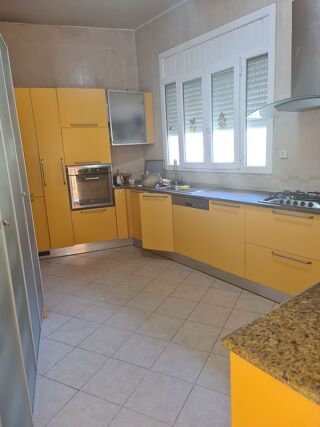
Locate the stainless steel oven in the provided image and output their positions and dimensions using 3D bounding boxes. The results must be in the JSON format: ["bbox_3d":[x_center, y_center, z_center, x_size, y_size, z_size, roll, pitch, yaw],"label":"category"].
[{"bbox_3d":[-1.006,-0.410,4.443,0.586,0.597,0.530,-7,13,-18],"label":"stainless steel oven"}]

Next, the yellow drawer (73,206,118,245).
[{"bbox_3d":[-0.977,0.114,4.543,0.597,0.446,0.500,-7,13,-18],"label":"yellow drawer"}]

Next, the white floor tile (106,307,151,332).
[{"bbox_3d":[-0.276,0.910,2.661,0.316,0.012,0.316,3,14,27],"label":"white floor tile"}]

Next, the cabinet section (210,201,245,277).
[{"bbox_3d":[0.878,0.193,3.190,0.560,0.707,0.453,-12,15,-36],"label":"cabinet section"}]

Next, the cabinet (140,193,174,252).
[{"bbox_3d":[0.134,0.064,4.005,0.460,0.700,0.560,8,17,42],"label":"cabinet"}]

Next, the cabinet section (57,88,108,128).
[{"bbox_3d":[-1.071,-1.402,4.230,0.606,0.481,0.560,-7,13,-17],"label":"cabinet section"}]

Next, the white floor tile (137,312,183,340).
[{"bbox_3d":[0.005,0.925,2.517,0.316,0.012,0.316,3,14,27],"label":"white floor tile"}]

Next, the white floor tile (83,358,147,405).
[{"bbox_3d":[-0.281,1.063,1.970,0.316,0.012,0.316,3,14,27],"label":"white floor tile"}]

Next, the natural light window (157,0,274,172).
[{"bbox_3d":[0.618,-1.292,3.733,0.100,1.567,1.787,-12,15,-35],"label":"natural light window"}]

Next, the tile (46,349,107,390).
[{"bbox_3d":[-0.562,1.048,2.114,0.316,0.012,0.316,3,14,27],"label":"tile"}]

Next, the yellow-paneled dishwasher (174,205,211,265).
[{"bbox_3d":[0.562,0.155,3.595,0.570,0.624,0.583,-13,15,-36],"label":"yellow-paneled dishwasher"}]

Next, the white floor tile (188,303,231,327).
[{"bbox_3d":[0.430,0.872,2.648,0.316,0.012,0.316,3,14,27],"label":"white floor tile"}]

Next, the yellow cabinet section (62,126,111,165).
[{"bbox_3d":[-1.044,-0.941,4.331,0.606,0.463,0.560,-7,13,-17],"label":"yellow cabinet section"}]

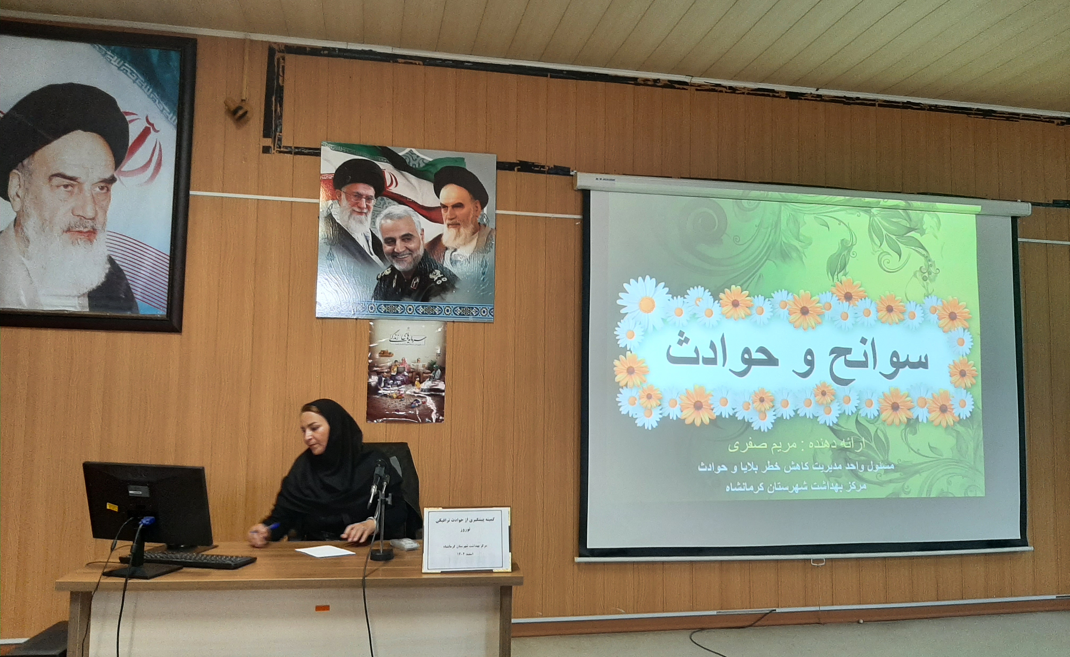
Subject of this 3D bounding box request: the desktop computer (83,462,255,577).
[{"bbox_3d":[-1.304,0.656,2.837,0.522,0.361,0.352,0,-5,12],"label":"desktop computer"}]

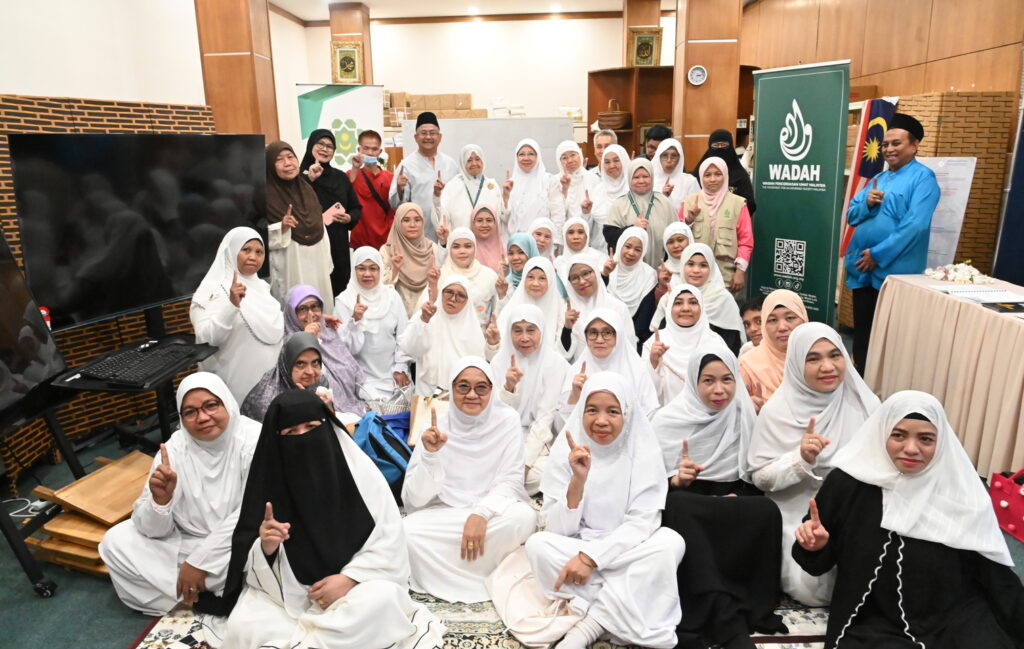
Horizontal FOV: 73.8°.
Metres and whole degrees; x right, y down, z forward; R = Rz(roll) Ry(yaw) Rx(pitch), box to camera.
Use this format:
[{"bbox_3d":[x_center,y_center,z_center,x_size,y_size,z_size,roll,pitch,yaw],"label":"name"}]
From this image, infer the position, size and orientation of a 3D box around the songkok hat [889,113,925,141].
[{"bbox_3d":[2.267,-1.138,3.920,0.215,0.110,0.175,4,8,-33],"label":"songkok hat"}]

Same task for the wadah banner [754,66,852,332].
[{"bbox_3d":[2.053,-0.830,5.058,0.150,2.050,0.771,-11,16,-36],"label":"wadah banner"}]

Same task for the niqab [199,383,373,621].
[{"bbox_3d":[-0.726,0.534,2.187,0.530,0.674,0.450,-4,13,-12],"label":"niqab"}]

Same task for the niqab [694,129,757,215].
[{"bbox_3d":[1.616,-1.156,5.161,0.470,0.625,0.350,1,13,12],"label":"niqab"}]

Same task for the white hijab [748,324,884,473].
[{"bbox_3d":[1.091,0.267,2.460,0.430,0.530,0.370,4,14,22],"label":"white hijab"}]

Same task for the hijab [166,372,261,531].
[{"bbox_3d":[-1.020,0.417,2.356,0.340,0.523,0.330,-6,13,-20],"label":"hijab"}]

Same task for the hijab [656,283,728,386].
[{"bbox_3d":[0.968,0.054,3.700,0.390,0.520,0.340,1,13,12],"label":"hijab"}]

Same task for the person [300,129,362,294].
[{"bbox_3d":[-1.220,-0.456,4.630,0.470,1.630,0.330,-6,14,-22],"label":"person"}]

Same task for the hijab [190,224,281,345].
[{"bbox_3d":[-1.360,-0.193,3.380,0.420,0.550,0.380,-13,17,-41],"label":"hijab"}]

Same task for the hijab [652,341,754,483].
[{"bbox_3d":[0.696,0.298,2.477,0.370,0.480,0.330,2,13,13],"label":"hijab"}]

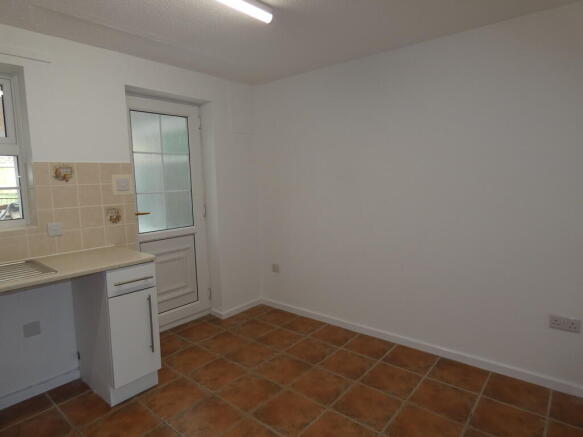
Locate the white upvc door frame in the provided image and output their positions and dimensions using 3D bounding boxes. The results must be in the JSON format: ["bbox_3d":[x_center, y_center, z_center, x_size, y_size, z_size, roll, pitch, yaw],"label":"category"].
[{"bbox_3d":[-1.178,-0.011,3.159,0.070,2.130,0.850,3,7,40],"label":"white upvc door frame"}]

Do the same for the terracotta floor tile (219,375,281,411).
[{"bbox_3d":[-0.277,1.137,2.209,0.318,0.012,0.318,3,8,40],"label":"terracotta floor tile"}]

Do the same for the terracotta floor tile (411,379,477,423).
[{"bbox_3d":[0.925,1.099,2.050,0.326,0.010,0.326,3,8,40],"label":"terracotta floor tile"}]

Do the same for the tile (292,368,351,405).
[{"bbox_3d":[0.200,1.116,2.249,0.318,0.012,0.318,3,8,40],"label":"tile"}]

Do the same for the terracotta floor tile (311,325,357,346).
[{"bbox_3d":[0.373,1.026,2.955,0.326,0.010,0.326,3,8,40],"label":"terracotta floor tile"}]

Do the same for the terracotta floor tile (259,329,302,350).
[{"bbox_3d":[-0.093,1.049,2.942,0.318,0.012,0.318,3,8,40],"label":"terracotta floor tile"}]

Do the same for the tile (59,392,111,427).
[{"bbox_3d":[-1.225,1.163,2.117,0.326,0.010,0.326,3,8,40],"label":"tile"}]

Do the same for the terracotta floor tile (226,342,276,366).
[{"bbox_3d":[-0.318,1.078,2.663,0.326,0.010,0.326,3,8,40],"label":"terracotta floor tile"}]

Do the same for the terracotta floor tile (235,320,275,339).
[{"bbox_3d":[-0.350,1.034,3.159,0.318,0.012,0.318,3,8,40],"label":"terracotta floor tile"}]

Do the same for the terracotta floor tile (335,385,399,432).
[{"bbox_3d":[0.460,1.130,2.028,0.327,0.010,0.327,3,7,40],"label":"terracotta floor tile"}]

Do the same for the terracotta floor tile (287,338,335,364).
[{"bbox_3d":[0.164,1.064,2.724,0.318,0.012,0.318,3,8,40],"label":"terracotta floor tile"}]

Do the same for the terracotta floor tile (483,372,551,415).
[{"bbox_3d":[1.406,1.095,2.109,0.327,0.010,0.327,3,7,40],"label":"terracotta floor tile"}]

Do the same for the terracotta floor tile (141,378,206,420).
[{"bbox_3d":[-0.754,1.158,2.169,0.318,0.012,0.318,3,8,40],"label":"terracotta floor tile"}]

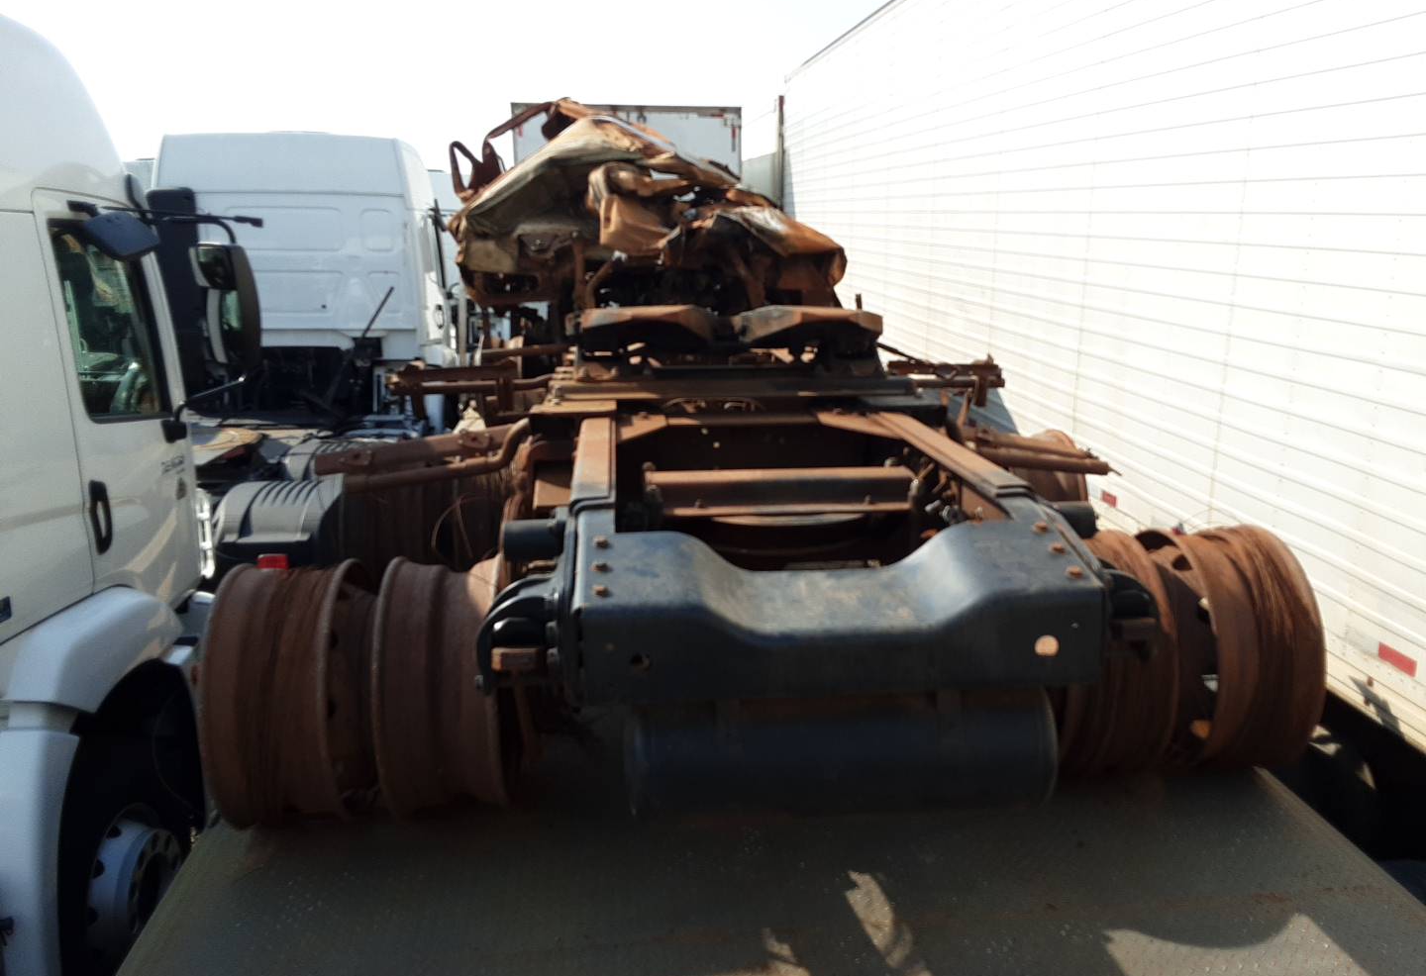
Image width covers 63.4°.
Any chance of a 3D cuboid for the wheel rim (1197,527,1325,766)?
[{"bbox_3d":[1.224,0.396,2.887,0.250,0.600,0.600,-2,13,-6],"label":"wheel rim"}]

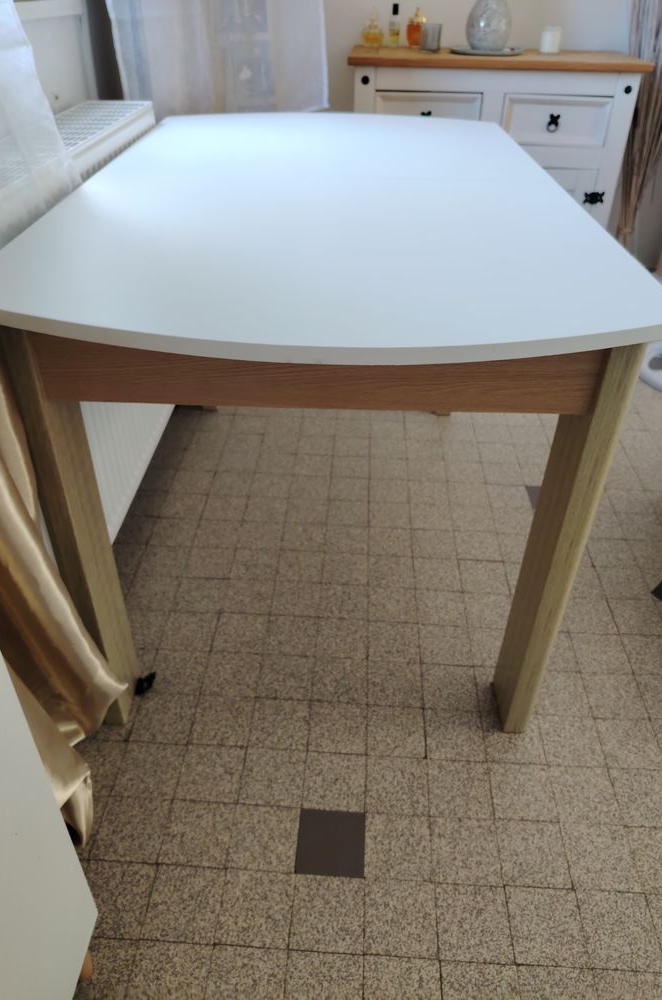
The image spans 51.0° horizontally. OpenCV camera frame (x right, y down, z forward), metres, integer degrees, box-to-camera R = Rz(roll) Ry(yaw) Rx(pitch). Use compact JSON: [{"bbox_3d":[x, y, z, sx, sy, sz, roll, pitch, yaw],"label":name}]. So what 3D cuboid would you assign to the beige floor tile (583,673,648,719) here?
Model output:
[{"bbox_3d":[0.518,0.360,1.268,0.098,0.010,0.098,3,37,2],"label":"beige floor tile"}]

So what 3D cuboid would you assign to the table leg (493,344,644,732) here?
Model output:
[{"bbox_3d":[0.325,0.080,1.021,0.037,0.725,0.108,3,37,2],"label":"table leg"}]

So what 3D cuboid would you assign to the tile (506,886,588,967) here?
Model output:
[{"bbox_3d":[0.298,0.593,0.961,0.100,0.010,0.100,3,37,2],"label":"tile"}]

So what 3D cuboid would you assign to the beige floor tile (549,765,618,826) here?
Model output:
[{"bbox_3d":[0.405,0.475,1.113,0.100,0.010,0.100,3,37,2],"label":"beige floor tile"}]

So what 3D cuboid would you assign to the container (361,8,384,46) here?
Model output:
[{"bbox_3d":[0.146,-1.629,2.395,0.068,0.106,0.060,3,37,2],"label":"container"}]

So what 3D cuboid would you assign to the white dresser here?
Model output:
[{"bbox_3d":[0.525,-1.147,2.563,0.940,0.842,0.425,3,37,2],"label":"white dresser"}]

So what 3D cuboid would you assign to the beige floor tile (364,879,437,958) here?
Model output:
[{"bbox_3d":[0.097,0.584,0.967,0.100,0.010,0.100,3,37,2],"label":"beige floor tile"}]

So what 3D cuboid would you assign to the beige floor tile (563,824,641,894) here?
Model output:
[{"bbox_3d":[0.401,0.535,1.033,0.098,0.010,0.098,3,37,2],"label":"beige floor tile"}]

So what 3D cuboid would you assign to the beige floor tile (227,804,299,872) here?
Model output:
[{"bbox_3d":[-0.098,0.511,1.046,0.099,0.010,0.099,3,37,2],"label":"beige floor tile"}]

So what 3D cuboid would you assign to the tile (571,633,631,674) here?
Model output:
[{"bbox_3d":[0.521,0.300,1.349,0.100,0.010,0.100,3,37,2],"label":"tile"}]

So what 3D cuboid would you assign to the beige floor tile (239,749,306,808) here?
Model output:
[{"bbox_3d":[-0.093,0.454,1.132,0.100,0.010,0.100,3,37,2],"label":"beige floor tile"}]

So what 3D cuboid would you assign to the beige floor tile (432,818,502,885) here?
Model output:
[{"bbox_3d":[0.201,0.526,1.039,0.100,0.010,0.100,3,37,2],"label":"beige floor tile"}]

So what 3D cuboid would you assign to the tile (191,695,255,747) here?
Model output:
[{"bbox_3d":[-0.188,0.387,1.211,0.100,0.010,0.100,3,37,2],"label":"tile"}]

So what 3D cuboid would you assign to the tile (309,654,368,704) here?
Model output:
[{"bbox_3d":[0.017,0.337,1.281,0.099,0.010,0.099,3,37,2],"label":"tile"}]

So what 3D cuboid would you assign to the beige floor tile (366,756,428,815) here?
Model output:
[{"bbox_3d":[0.107,0.463,1.121,0.098,0.010,0.098,3,37,2],"label":"beige floor tile"}]

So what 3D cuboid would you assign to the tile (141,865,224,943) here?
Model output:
[{"bbox_3d":[-0.204,0.566,0.972,0.100,0.010,0.100,3,37,2],"label":"tile"}]

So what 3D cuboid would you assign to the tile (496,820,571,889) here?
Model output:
[{"bbox_3d":[0.301,0.531,1.035,0.098,0.010,0.098,3,37,2],"label":"tile"}]

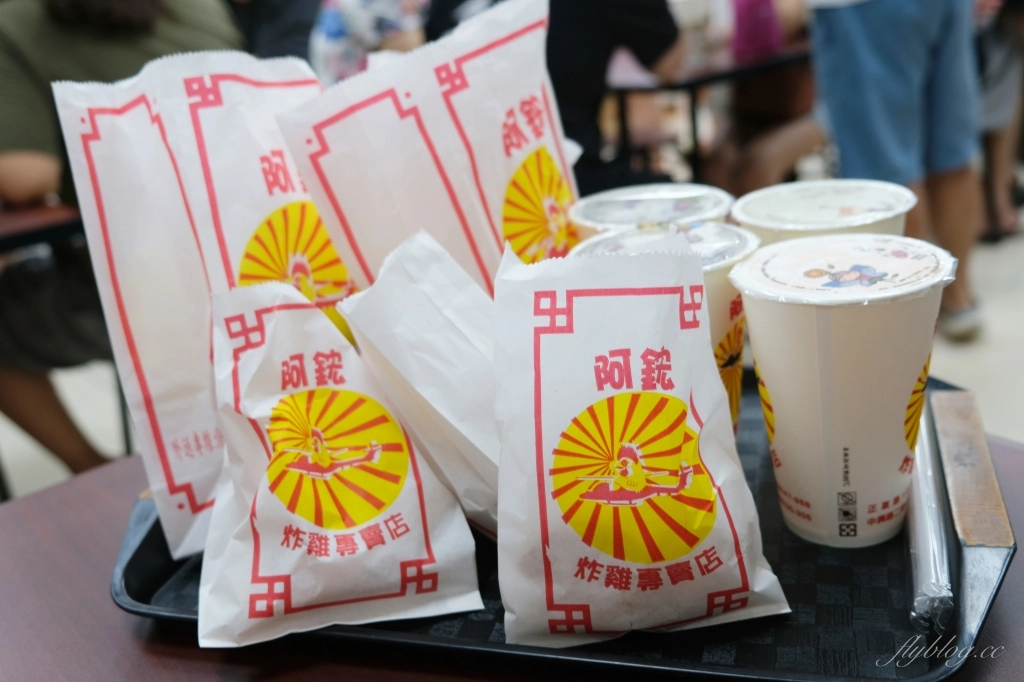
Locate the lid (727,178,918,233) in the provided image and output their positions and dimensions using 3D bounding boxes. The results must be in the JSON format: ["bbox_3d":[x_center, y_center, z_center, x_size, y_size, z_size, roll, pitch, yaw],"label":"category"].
[{"bbox_3d":[0.168,-0.072,0.493,0.097,0.008,0.097,-8,22,3],"label":"lid"}]

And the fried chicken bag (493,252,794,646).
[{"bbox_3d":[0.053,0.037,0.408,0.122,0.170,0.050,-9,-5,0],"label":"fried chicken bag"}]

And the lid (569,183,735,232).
[{"bbox_3d":[0.081,-0.076,0.528,0.097,0.008,0.097,-8,22,3],"label":"lid"}]

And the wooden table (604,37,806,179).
[{"bbox_3d":[0.416,-0.371,2.479,0.630,0.750,0.880,-22,26,-29],"label":"wooden table"}]

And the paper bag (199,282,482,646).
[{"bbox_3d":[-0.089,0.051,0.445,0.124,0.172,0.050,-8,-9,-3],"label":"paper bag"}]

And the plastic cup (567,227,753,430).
[{"bbox_3d":[0.085,0.011,0.483,0.095,0.127,0.095,-8,22,3],"label":"plastic cup"}]

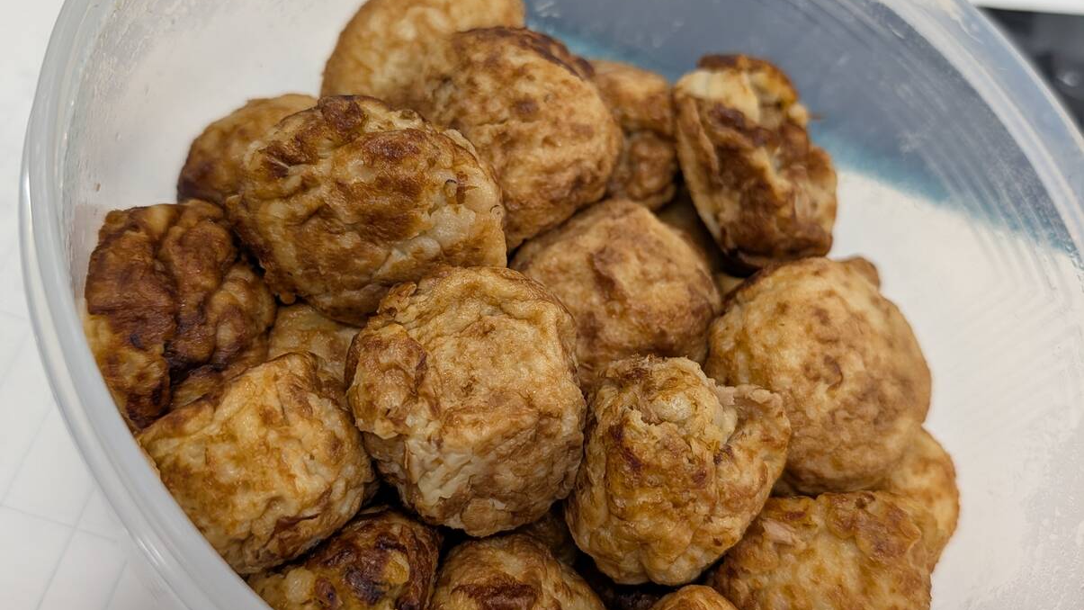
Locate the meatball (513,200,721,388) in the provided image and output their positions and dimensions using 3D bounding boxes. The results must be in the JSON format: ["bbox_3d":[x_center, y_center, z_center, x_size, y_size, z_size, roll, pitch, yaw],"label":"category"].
[{"bbox_3d":[0.013,-0.001,0.167,0.036,0.034,0.035,0,62,-20],"label":"meatball"}]

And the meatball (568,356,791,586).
[{"bbox_3d":[0.021,0.026,0.157,0.036,0.036,0.036,9,59,-16],"label":"meatball"}]

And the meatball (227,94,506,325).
[{"bbox_3d":[-0.026,-0.014,0.149,0.040,0.034,0.035,36,55,2],"label":"meatball"}]

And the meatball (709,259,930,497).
[{"bbox_3d":[0.040,0.010,0.146,0.033,0.032,0.034,0,60,-21],"label":"meatball"}]

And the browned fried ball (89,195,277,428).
[{"bbox_3d":[-0.056,0.002,0.154,0.033,0.034,0.035,9,59,-16],"label":"browned fried ball"}]

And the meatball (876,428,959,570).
[{"bbox_3d":[0.057,0.035,0.181,0.036,0.034,0.036,0,62,-20],"label":"meatball"}]

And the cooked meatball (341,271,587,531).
[{"bbox_3d":[-0.011,0.013,0.140,0.034,0.035,0.035,9,59,-15],"label":"cooked meatball"}]

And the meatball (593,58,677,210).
[{"bbox_3d":[0.014,-0.030,0.177,0.031,0.030,0.031,0,60,-21],"label":"meatball"}]

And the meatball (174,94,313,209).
[{"bbox_3d":[-0.049,-0.021,0.181,0.035,0.034,0.035,-11,67,-25],"label":"meatball"}]

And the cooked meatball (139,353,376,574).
[{"bbox_3d":[-0.038,0.021,0.134,0.033,0.030,0.031,0,60,-21],"label":"cooked meatball"}]

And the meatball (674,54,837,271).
[{"bbox_3d":[0.039,-0.026,0.185,0.032,0.036,0.034,36,55,2],"label":"meatball"}]

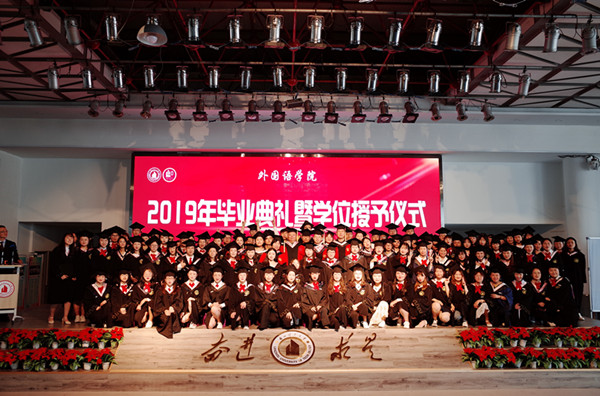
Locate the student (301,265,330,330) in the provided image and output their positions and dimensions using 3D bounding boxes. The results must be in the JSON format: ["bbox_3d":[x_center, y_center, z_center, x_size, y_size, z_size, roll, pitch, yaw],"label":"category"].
[{"bbox_3d":[0.267,1.769,8.400,0.530,1.120,0.660,0,-6,0],"label":"student"}]

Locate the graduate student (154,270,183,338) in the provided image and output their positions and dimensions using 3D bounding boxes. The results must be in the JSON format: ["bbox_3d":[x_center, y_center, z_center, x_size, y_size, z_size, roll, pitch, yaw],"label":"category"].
[{"bbox_3d":[-2.342,1.866,8.288,0.480,1.136,0.600,0,-6,-2],"label":"graduate student"}]

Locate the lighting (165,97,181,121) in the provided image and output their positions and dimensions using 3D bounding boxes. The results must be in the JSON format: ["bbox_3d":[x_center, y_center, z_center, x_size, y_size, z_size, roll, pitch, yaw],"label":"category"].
[{"bbox_3d":[-2.984,-2.070,10.900,0.340,0.460,0.320,0,-6,0],"label":"lighting"}]

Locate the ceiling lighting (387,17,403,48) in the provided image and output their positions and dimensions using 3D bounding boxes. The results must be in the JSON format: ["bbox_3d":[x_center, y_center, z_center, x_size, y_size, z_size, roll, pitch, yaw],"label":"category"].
[{"bbox_3d":[1.262,-2.199,6.231,0.220,0.380,0.250,0,-6,-1],"label":"ceiling lighting"}]

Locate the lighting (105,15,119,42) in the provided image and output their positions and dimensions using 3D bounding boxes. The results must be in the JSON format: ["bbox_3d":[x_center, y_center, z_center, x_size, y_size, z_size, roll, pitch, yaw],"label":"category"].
[{"bbox_3d":[-2.485,-2.234,6.139,0.180,0.360,0.210,0,-6,-1],"label":"lighting"}]

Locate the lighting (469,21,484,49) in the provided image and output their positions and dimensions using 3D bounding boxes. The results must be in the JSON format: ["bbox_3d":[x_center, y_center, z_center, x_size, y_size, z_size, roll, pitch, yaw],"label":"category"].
[{"bbox_3d":[2.294,-2.125,6.047,0.190,0.310,0.240,0,-6,-2],"label":"lighting"}]

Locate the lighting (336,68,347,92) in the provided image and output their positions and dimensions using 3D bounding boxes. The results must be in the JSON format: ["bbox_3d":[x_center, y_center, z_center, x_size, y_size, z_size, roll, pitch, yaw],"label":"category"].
[{"bbox_3d":[0.711,-2.012,7.975,0.180,0.320,0.230,0,-6,0],"label":"lighting"}]

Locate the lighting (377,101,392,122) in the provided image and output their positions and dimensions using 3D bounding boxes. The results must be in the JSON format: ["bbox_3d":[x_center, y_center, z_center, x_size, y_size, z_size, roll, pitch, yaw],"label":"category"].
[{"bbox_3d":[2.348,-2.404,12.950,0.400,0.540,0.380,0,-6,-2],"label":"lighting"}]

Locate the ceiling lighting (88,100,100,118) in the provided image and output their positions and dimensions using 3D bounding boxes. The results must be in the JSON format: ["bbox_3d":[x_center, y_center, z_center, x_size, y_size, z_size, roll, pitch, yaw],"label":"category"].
[{"bbox_3d":[-4.106,-1.767,9.299,0.200,0.330,0.220,-1,-6,9],"label":"ceiling lighting"}]

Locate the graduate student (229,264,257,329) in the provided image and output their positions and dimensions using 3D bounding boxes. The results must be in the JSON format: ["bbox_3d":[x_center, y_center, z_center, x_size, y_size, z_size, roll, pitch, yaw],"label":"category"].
[{"bbox_3d":[-1.025,1.768,8.400,0.500,1.120,0.660,0,-6,-3],"label":"graduate student"}]

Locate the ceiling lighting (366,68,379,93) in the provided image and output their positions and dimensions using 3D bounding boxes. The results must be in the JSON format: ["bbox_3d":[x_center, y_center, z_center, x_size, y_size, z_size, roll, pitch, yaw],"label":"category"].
[{"bbox_3d":[1.432,-2.321,9.200,0.230,0.430,0.250,0,-6,0],"label":"ceiling lighting"}]

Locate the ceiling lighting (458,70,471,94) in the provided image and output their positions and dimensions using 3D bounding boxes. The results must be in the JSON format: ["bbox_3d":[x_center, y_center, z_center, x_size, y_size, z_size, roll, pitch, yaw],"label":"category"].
[{"bbox_3d":[2.836,-1.989,8.022,0.190,0.320,0.230,0,-6,0],"label":"ceiling lighting"}]

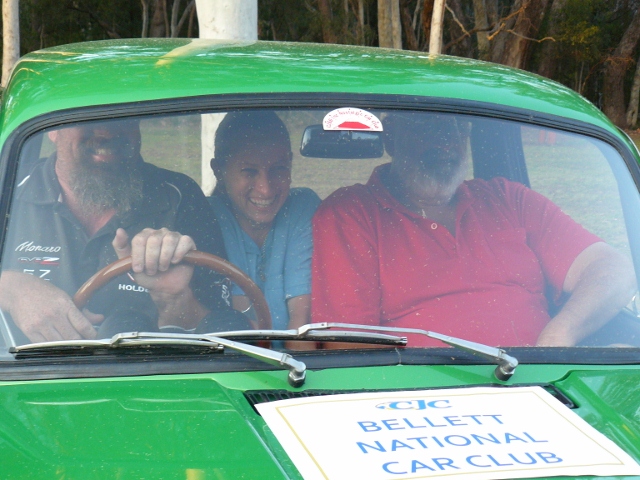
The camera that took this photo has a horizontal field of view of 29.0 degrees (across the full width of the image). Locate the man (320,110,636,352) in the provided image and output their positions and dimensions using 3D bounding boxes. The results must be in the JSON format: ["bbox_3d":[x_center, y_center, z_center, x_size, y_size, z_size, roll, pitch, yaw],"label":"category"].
[{"bbox_3d":[0.327,0.202,2.620,0.650,1.000,0.800,-1,10,-12],"label":"man"}]

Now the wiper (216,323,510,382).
[{"bbox_3d":[0.078,0.192,2.130,0.520,0.075,0.100,-1,10,-9],"label":"wiper"}]

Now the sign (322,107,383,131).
[{"bbox_3d":[0.061,-0.229,2.330,0.110,0.053,0.005,-1,-28,-12],"label":"sign"}]

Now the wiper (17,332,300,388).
[{"bbox_3d":[-0.274,0.203,2.090,0.490,0.075,0.100,0,10,-4],"label":"wiper"}]

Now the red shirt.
[{"bbox_3d":[0.296,0.104,2.710,0.580,0.530,0.380,-1,10,-12],"label":"red shirt"}]

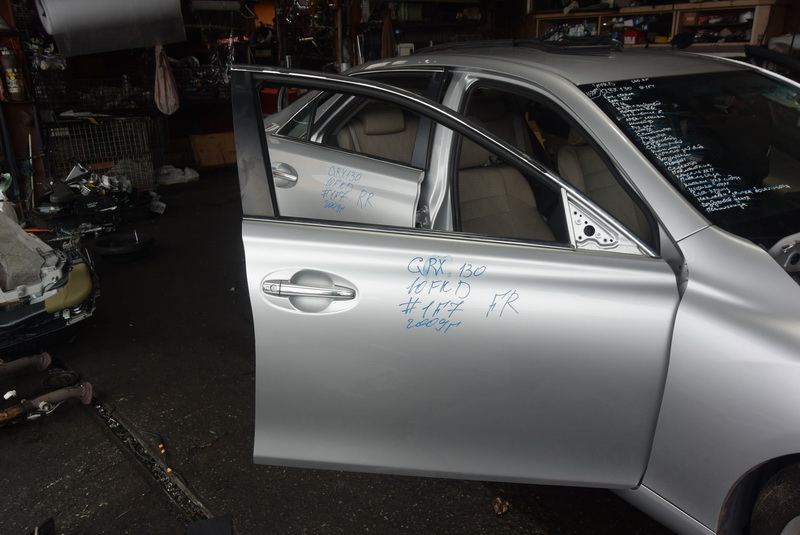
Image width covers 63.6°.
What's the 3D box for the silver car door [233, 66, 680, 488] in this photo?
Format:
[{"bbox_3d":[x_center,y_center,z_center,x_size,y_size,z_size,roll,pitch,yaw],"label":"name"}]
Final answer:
[{"bbox_3d":[0.123,0.028,1.683,1.120,1.070,0.280,1,19,6],"label":"silver car door"}]

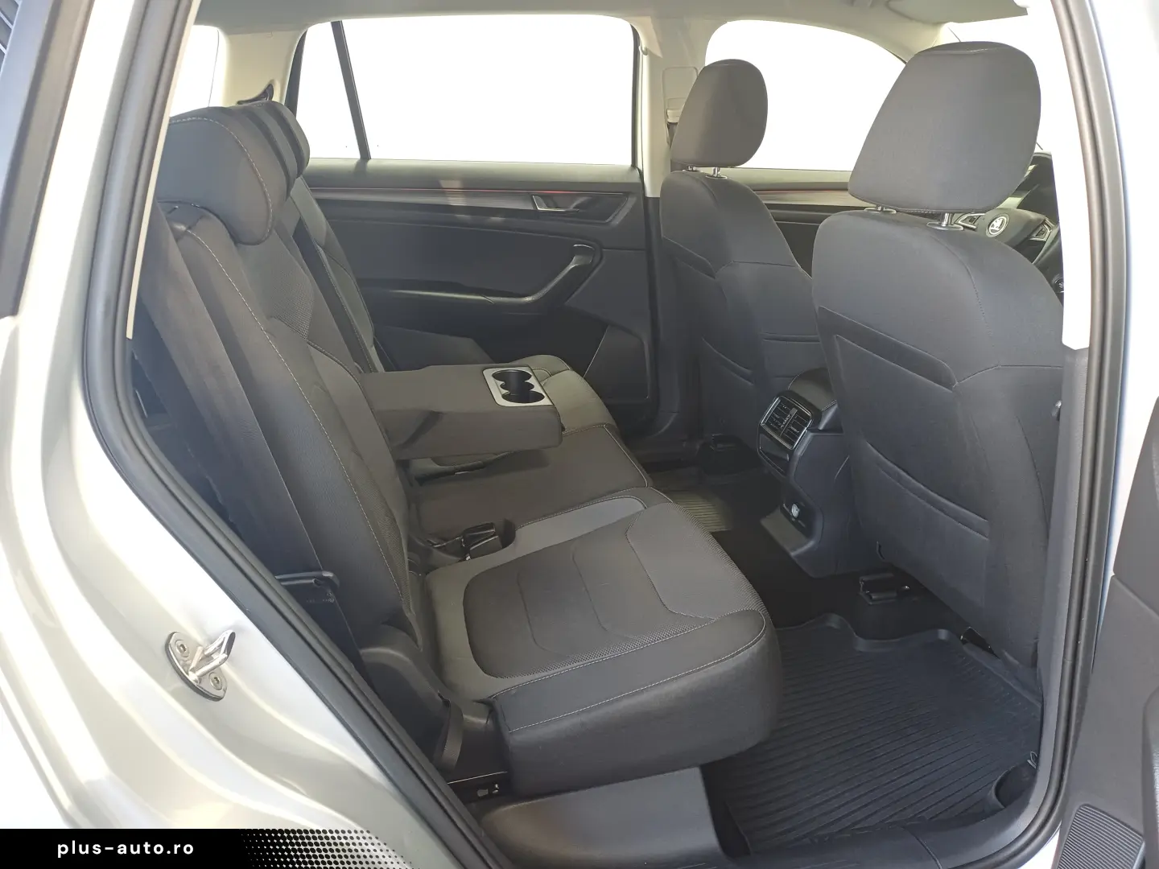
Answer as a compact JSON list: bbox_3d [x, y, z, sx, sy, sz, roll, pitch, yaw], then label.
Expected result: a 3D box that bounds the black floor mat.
[{"bbox_3d":[0.480,0.475,1.513,0.650,0.050,0.480,-6,23,-15],"label":"black floor mat"}]

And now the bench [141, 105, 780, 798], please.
[{"bbox_3d":[-0.262,-0.141,1.428,0.800,0.820,1.300,-5,23,-14],"label":"bench"}]

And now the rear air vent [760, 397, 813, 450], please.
[{"bbox_3d":[0.438,-0.031,1.741,0.045,0.080,0.145,17,16,-22],"label":"rear air vent"}]

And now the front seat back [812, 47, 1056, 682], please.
[{"bbox_3d":[0.646,-0.120,1.347,0.310,0.945,0.520,-17,26,-10],"label":"front seat back"}]

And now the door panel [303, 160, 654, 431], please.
[{"bbox_3d":[-0.232,-0.328,2.189,0.970,0.750,0.150,-6,23,-15],"label":"door panel"}]

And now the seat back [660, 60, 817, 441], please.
[{"bbox_3d":[0.441,-0.394,2.014,0.310,0.945,0.520,-17,26,-10],"label":"seat back"}]

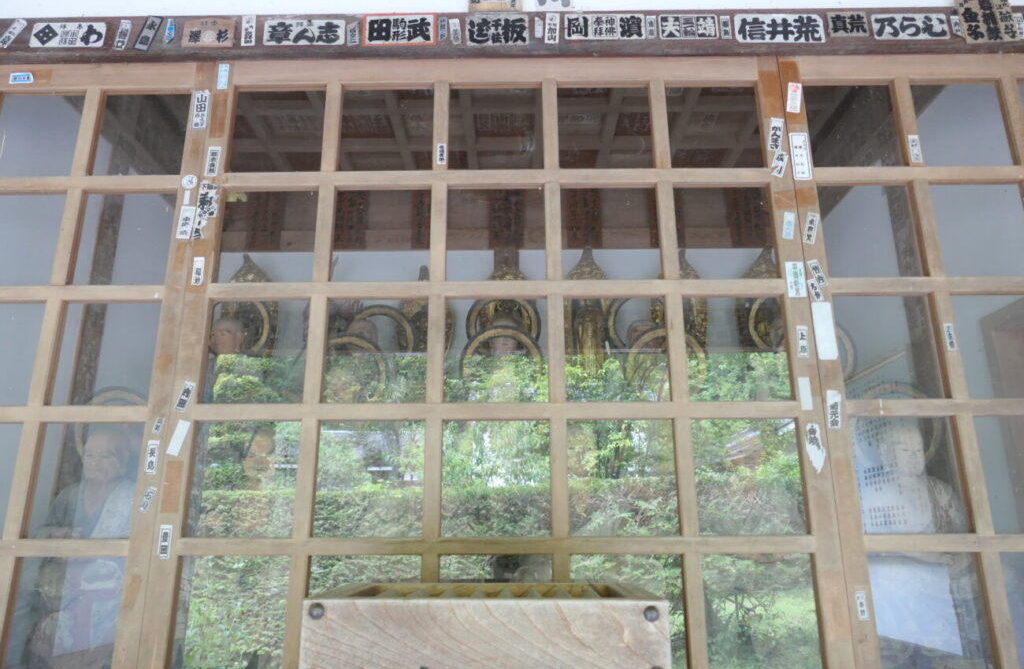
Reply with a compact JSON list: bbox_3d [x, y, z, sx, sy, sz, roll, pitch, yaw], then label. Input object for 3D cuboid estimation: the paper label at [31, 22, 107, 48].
[{"bbox_3d":[-1.070,-0.722,1.716,0.179,0.069,0.008,0,-16,0],"label":"paper label"}]

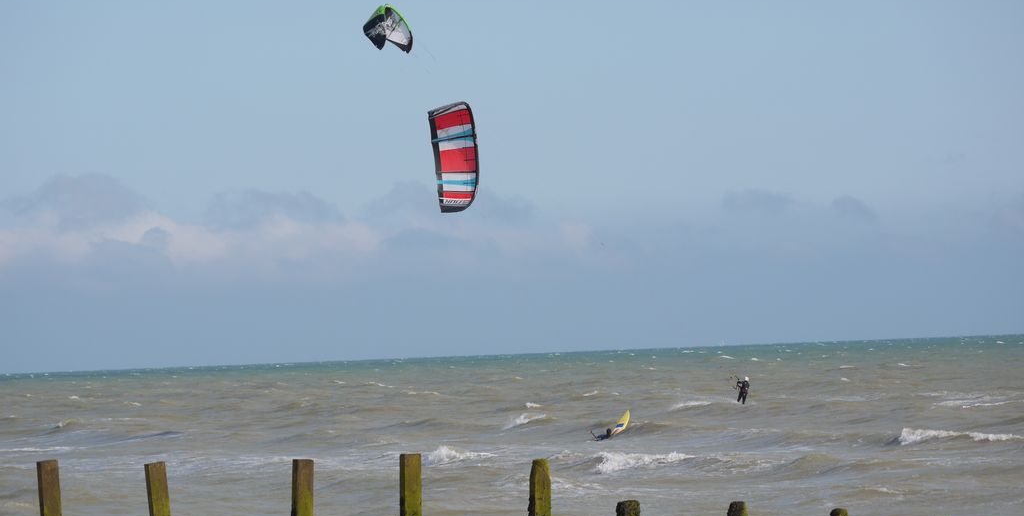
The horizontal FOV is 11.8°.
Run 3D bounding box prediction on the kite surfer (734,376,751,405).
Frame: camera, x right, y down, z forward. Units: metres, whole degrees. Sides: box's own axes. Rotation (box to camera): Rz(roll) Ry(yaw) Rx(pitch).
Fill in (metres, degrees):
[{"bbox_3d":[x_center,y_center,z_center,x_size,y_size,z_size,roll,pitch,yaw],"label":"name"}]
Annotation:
[{"bbox_3d":[13.834,7.951,298.000,0.800,1.670,0.600,-3,-1,34],"label":"kite surfer"}]

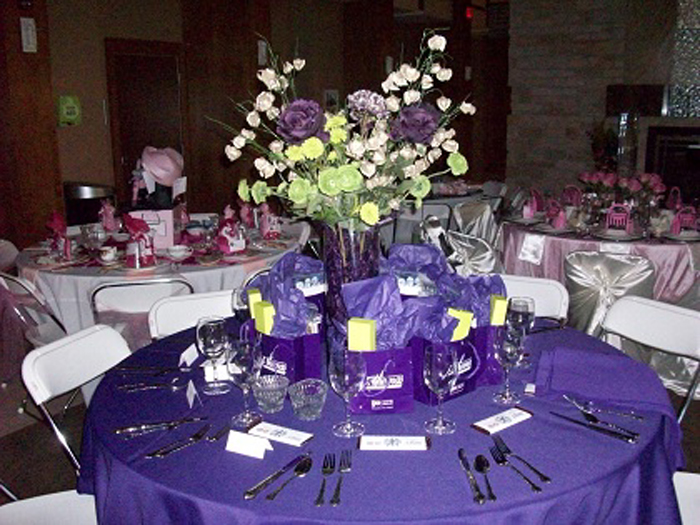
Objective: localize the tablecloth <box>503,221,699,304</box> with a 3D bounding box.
[{"bbox_3d":[1.813,0.124,4.575,1.580,0.750,1.580,-1,12,0],"label":"tablecloth"}]

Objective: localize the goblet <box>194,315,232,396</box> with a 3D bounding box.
[{"bbox_3d":[-0.357,0.247,1.818,0.090,0.186,0.090,-1,12,0],"label":"goblet"}]

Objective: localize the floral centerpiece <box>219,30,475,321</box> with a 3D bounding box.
[{"bbox_3d":[0.011,-0.141,1.842,0.660,0.905,0.550,-1,11,0],"label":"floral centerpiece"}]

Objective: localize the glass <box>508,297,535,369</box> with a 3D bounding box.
[{"bbox_3d":[0.483,0.194,1.943,0.076,0.192,0.076,-1,11,0],"label":"glass"}]

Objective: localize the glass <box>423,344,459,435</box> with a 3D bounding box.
[{"bbox_3d":[0.202,0.279,1.525,0.081,0.194,0.081,-1,11,0],"label":"glass"}]

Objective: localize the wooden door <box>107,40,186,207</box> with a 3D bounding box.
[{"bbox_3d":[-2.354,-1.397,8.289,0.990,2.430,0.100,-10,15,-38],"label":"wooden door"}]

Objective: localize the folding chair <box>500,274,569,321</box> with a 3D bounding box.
[{"bbox_3d":[0.623,0.478,2.894,0.450,0.780,0.470,6,13,30],"label":"folding chair"}]

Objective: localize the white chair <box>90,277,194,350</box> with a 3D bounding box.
[{"bbox_3d":[-0.936,0.423,3.256,0.450,0.780,0.480,-4,11,-14],"label":"white chair"}]

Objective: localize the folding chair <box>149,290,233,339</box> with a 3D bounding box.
[{"bbox_3d":[-0.487,0.534,2.740,0.450,0.780,0.470,-8,13,-29],"label":"folding chair"}]

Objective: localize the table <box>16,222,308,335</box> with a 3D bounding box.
[{"bbox_3d":[-1.084,0.278,4.114,1.580,0.760,1.580,-1,12,0],"label":"table"}]

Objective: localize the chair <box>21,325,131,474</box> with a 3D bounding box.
[{"bbox_3d":[-0.674,0.628,2.212,0.480,0.780,0.455,3,12,18],"label":"chair"}]

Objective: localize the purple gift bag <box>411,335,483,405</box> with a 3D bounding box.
[{"bbox_3d":[0.238,0.257,1.756,0.152,0.165,0.074,-11,15,-41],"label":"purple gift bag"}]

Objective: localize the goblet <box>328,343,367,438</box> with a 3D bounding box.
[{"bbox_3d":[-0.006,0.281,1.518,0.083,0.200,0.083,-1,11,0],"label":"goblet"}]

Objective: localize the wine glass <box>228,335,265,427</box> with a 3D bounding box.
[{"bbox_3d":[-0.242,0.274,1.578,0.081,0.200,0.081,-1,11,0],"label":"wine glass"}]

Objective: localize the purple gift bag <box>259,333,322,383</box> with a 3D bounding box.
[{"bbox_3d":[-0.163,0.251,1.796,0.085,0.158,0.140,-11,15,-41],"label":"purple gift bag"}]

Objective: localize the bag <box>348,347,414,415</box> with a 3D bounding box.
[{"bbox_3d":[0.076,0.276,1.681,0.148,0.165,0.074,-1,12,0],"label":"bag"}]

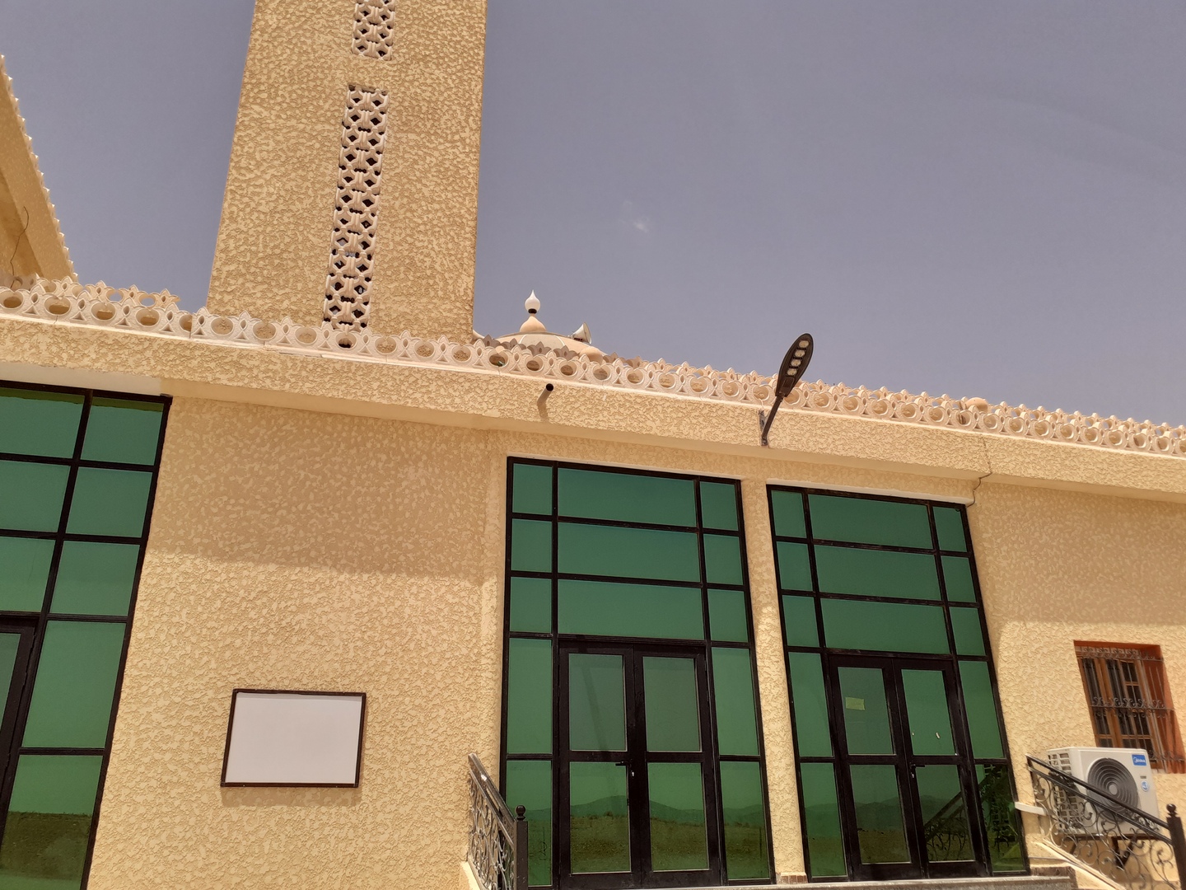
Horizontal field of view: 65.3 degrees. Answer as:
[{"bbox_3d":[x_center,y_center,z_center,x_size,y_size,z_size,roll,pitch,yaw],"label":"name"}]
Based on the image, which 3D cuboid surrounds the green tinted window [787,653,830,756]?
[{"bbox_3d":[2.079,2.472,8.834,0.356,0.962,0.050,6,-24,-17],"label":"green tinted window"}]

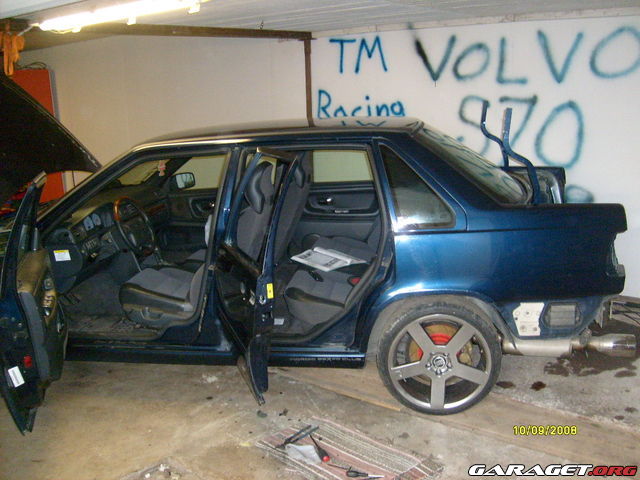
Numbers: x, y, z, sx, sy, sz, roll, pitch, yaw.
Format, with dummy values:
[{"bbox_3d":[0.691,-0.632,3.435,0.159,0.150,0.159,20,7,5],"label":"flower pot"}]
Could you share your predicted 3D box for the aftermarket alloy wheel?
[{"bbox_3d":[0.582,0.556,3.206,0.600,0.595,0.220,0,14,5],"label":"aftermarket alloy wheel"}]

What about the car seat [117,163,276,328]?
[{"bbox_3d":[-0.642,0.009,3.593,0.860,0.920,0.540,0,14,5],"label":"car seat"}]

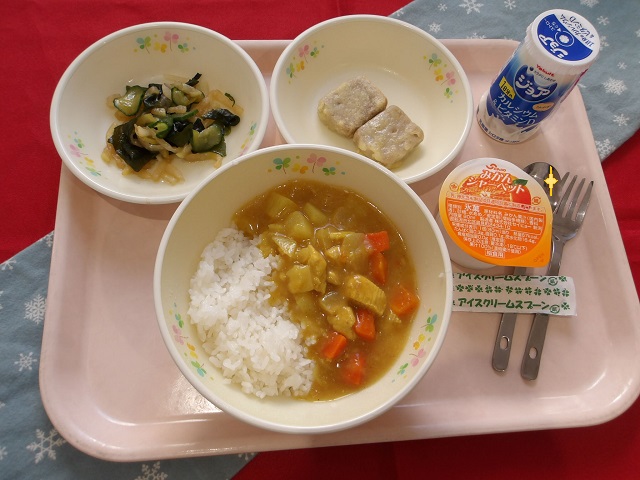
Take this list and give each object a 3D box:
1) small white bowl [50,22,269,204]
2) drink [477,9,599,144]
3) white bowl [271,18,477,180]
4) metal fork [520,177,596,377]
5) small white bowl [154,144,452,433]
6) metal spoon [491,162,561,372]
[{"bbox_3d":[-0.107,-0.081,0.354,0.142,0.046,0.142,0,70,-4],"label":"small white bowl"},{"bbox_3d":[0.154,-0.114,0.361,0.051,0.090,0.051,1,70,-4],"label":"drink"},{"bbox_3d":[0.035,-0.093,0.369,0.142,0.046,0.142,0,70,-4],"label":"white bowl"},{"bbox_3d":[0.166,0.023,0.351,0.023,0.018,0.155,21,70,4],"label":"metal fork"},{"bbox_3d":[-0.010,0.029,0.312,0.169,0.061,0.169,1,70,-4],"label":"small white bowl"},{"bbox_3d":[0.145,0.013,0.353,0.034,0.018,0.163,18,70,2],"label":"metal spoon"}]

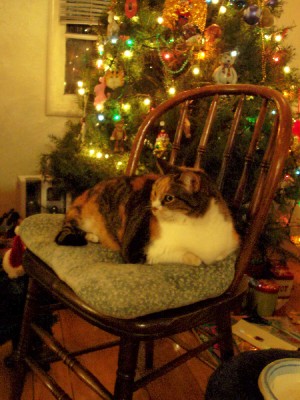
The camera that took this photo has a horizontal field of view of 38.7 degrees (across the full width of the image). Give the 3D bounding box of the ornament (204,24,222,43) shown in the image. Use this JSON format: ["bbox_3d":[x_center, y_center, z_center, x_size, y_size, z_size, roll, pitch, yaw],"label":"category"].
[{"bbox_3d":[0.253,-0.658,1.700,0.070,0.073,0.070,8,15,0],"label":"ornament"}]

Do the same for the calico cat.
[{"bbox_3d":[0.003,-0.007,0.945,0.225,0.210,0.370,-5,20,-39],"label":"calico cat"}]

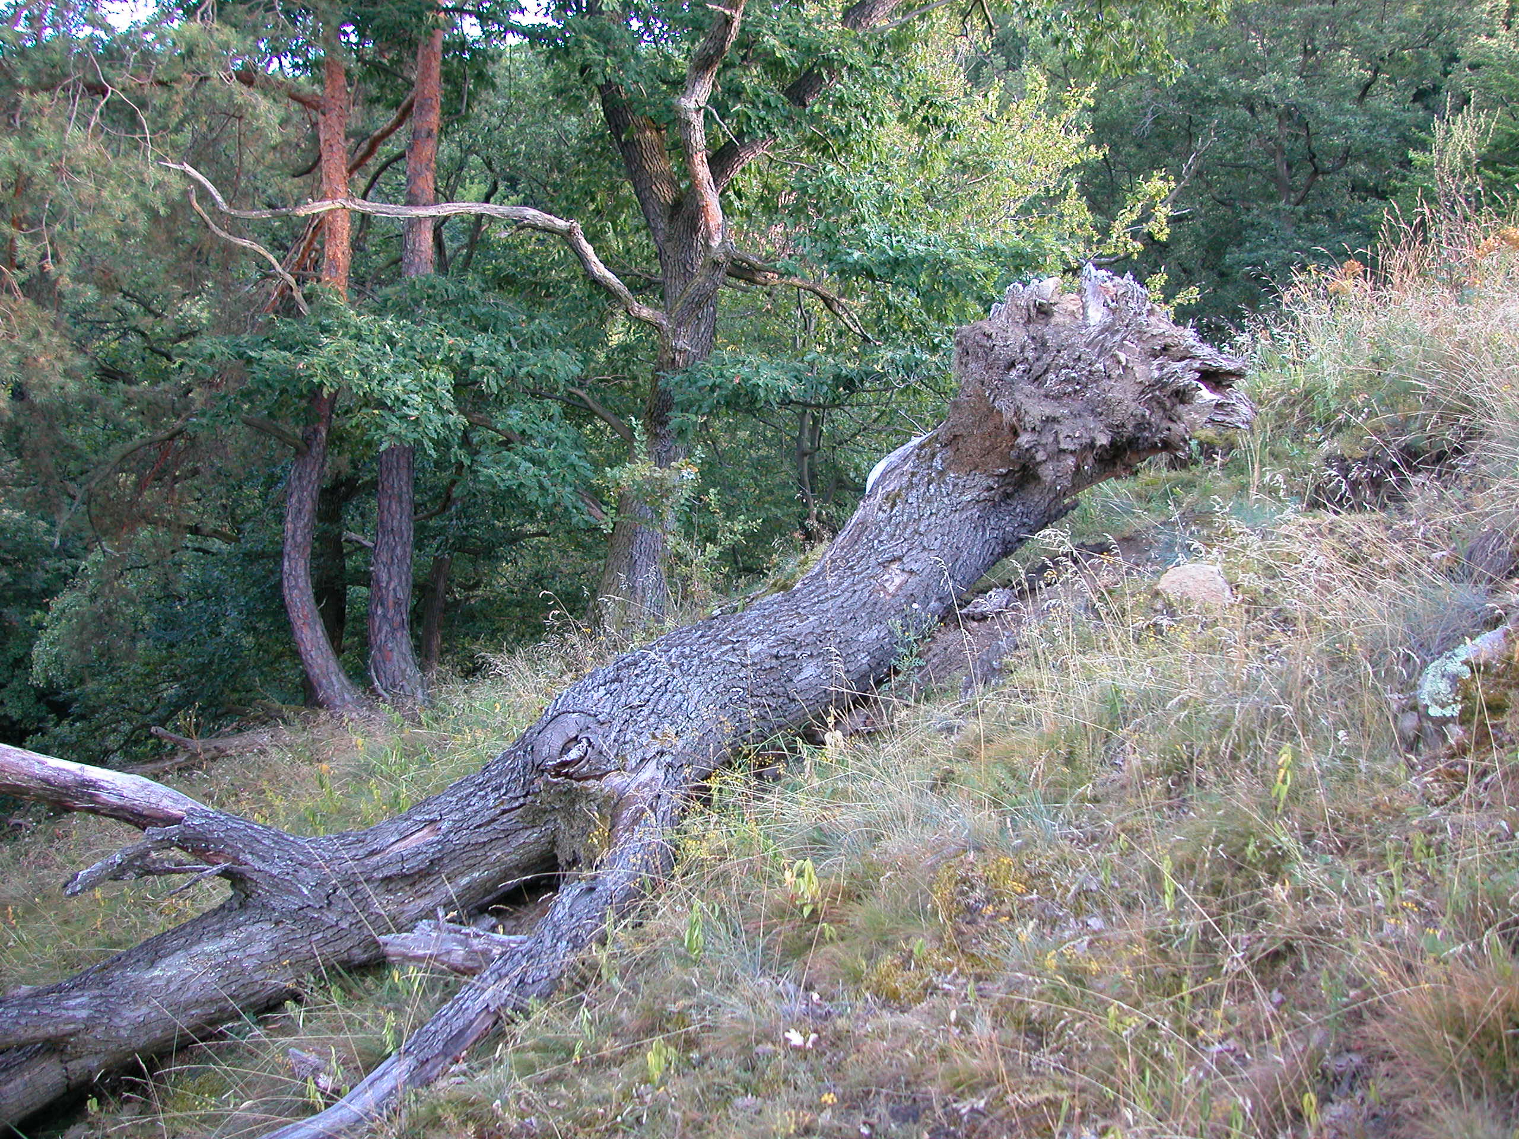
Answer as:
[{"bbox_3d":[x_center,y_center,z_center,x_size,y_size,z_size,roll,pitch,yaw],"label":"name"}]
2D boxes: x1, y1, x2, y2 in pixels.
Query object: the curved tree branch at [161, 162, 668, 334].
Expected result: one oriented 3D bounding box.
[{"bbox_3d":[-2.750,-2.565,9.800,4.000,1.370,0.800,0,3,0],"label":"curved tree branch"}]

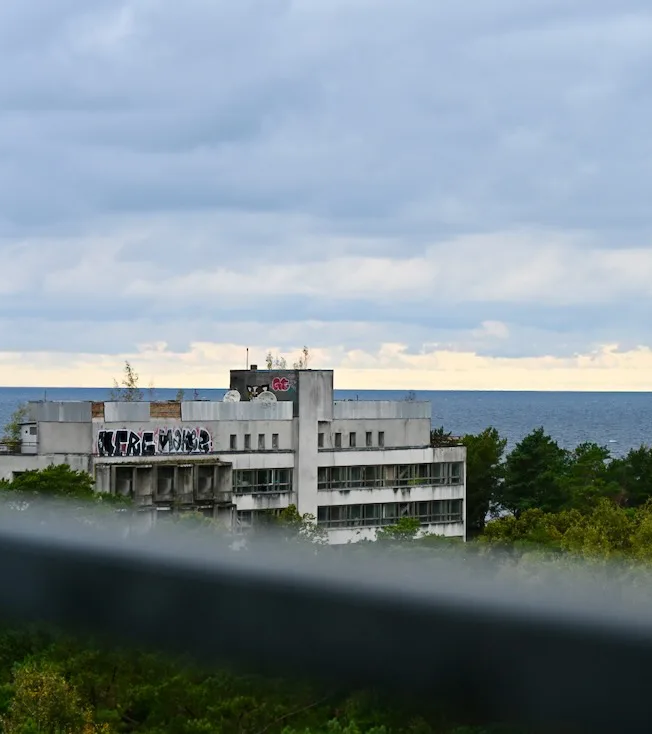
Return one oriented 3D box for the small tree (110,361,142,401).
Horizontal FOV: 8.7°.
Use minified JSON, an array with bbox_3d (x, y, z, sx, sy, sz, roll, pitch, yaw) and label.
[{"bbox_3d":[-15.620,1.253,335.000,2.450,3.550,2.300,0,0,-3],"label":"small tree"}]

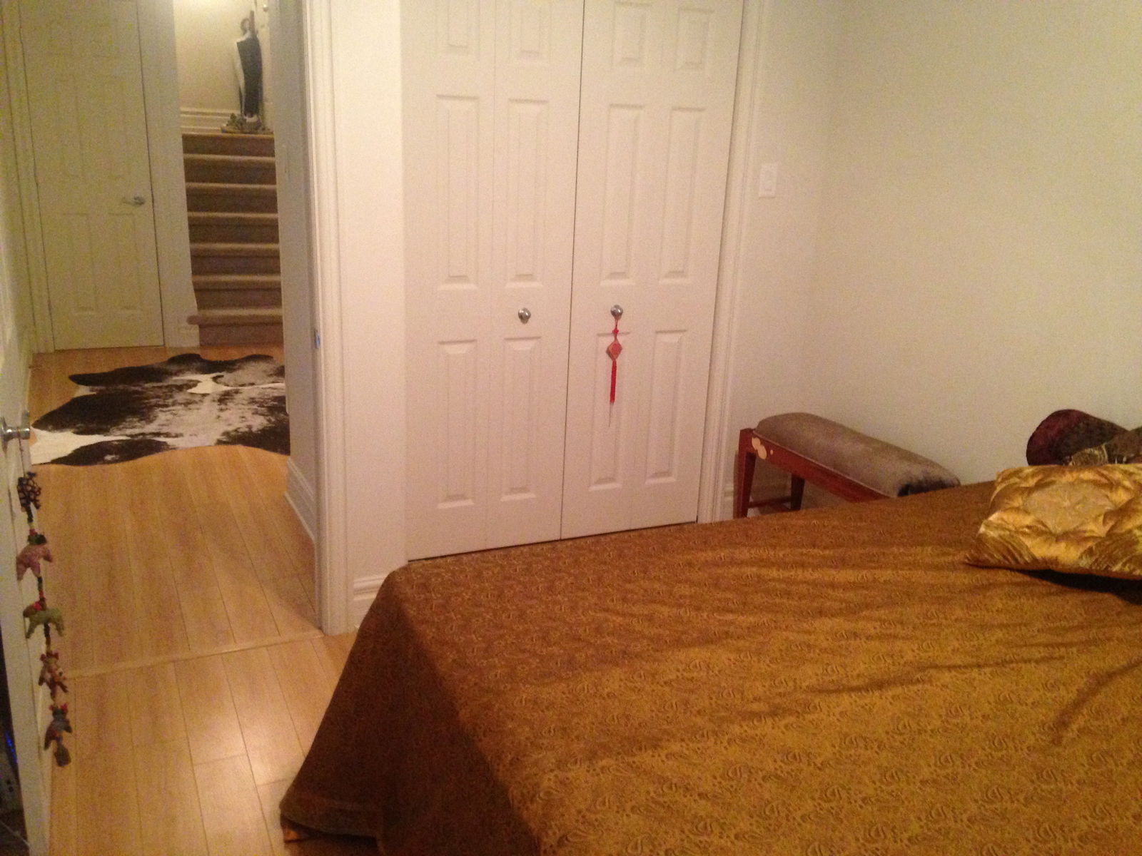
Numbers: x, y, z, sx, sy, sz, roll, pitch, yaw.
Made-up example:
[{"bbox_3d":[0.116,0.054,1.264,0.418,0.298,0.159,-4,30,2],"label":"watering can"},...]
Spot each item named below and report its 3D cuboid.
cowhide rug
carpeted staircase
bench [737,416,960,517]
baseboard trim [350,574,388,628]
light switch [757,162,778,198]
[{"bbox_3d":[-1.960,-0.142,5.731,1.630,0.012,2.270,-5,19,-23],"label":"cowhide rug"},{"bbox_3d":[-2.283,-1.374,7.593,0.930,1.255,1.670,-5,19,-23],"label":"carpeted staircase"},{"bbox_3d":[0.986,0.267,3.970,0.305,0.492,0.870,-7,19,-28],"label":"bench"},{"bbox_3d":[-0.605,0.539,3.411,0.175,0.172,0.018,-5,19,-23],"label":"baseboard trim"},{"bbox_3d":[0.737,-0.920,4.048,0.074,0.118,0.010,-5,19,-23],"label":"light switch"}]

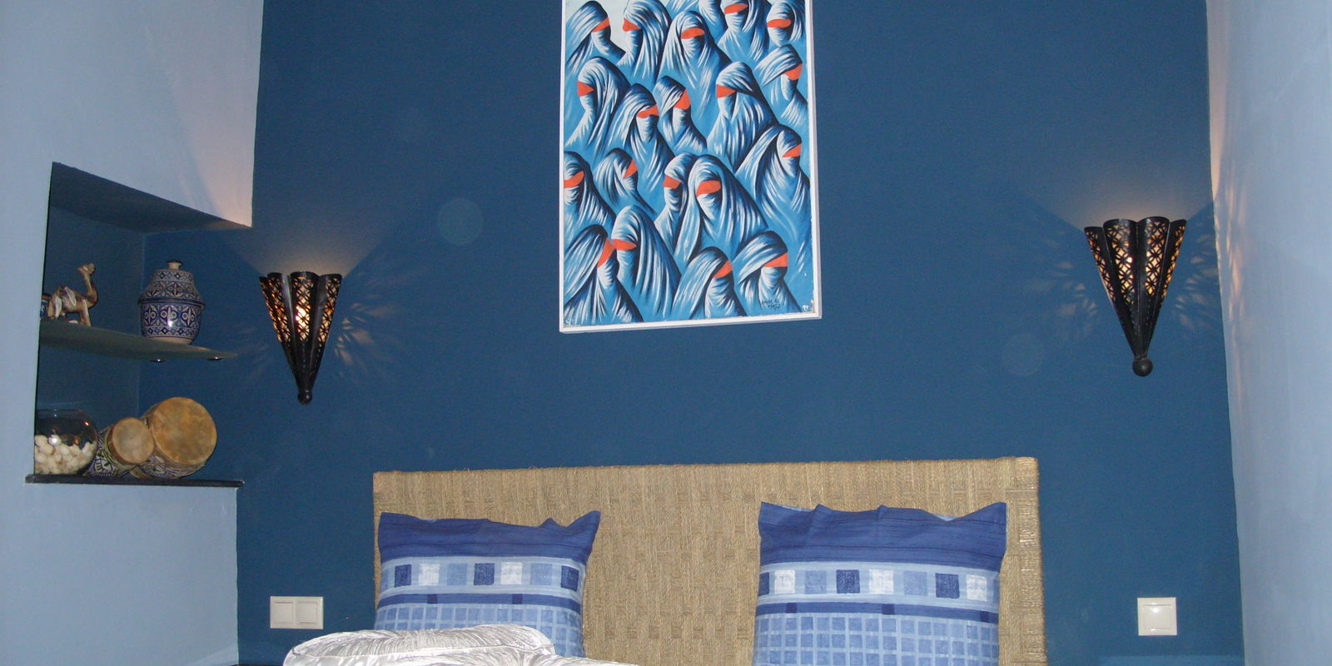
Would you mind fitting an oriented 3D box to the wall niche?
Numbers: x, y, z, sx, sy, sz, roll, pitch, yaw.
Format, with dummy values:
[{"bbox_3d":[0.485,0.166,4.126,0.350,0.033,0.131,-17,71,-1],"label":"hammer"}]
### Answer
[{"bbox_3d":[-1.420,0.023,3.631,0.355,0.710,0.830,-3,-7,16],"label":"wall niche"}]

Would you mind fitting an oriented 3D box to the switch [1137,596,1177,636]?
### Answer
[{"bbox_3d":[1.099,0.634,3.269,0.082,0.083,0.011,-3,-7,16],"label":"switch"}]

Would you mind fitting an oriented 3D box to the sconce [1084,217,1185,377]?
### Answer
[{"bbox_3d":[1.069,-0.081,3.309,0.217,0.350,0.110,-3,-7,16],"label":"sconce"}]

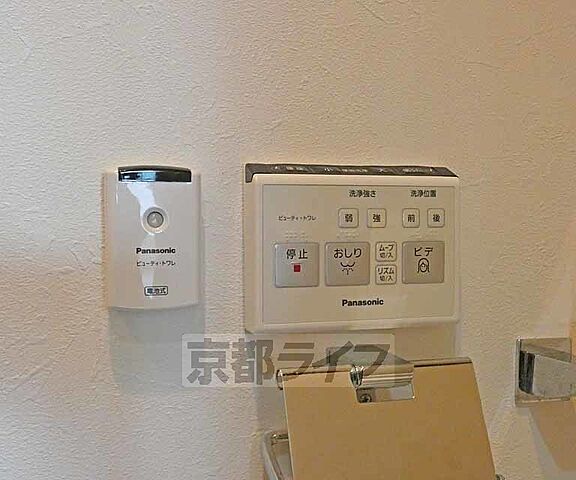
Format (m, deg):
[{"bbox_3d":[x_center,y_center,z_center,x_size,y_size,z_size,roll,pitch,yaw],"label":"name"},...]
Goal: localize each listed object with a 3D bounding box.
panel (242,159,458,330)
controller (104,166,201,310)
[{"bbox_3d":[0.048,0.004,0.453,0.156,0.118,0.027,-1,4,-10],"label":"panel"},{"bbox_3d":[-0.095,-0.002,0.428,0.064,0.098,0.025,-1,4,-10],"label":"controller"}]

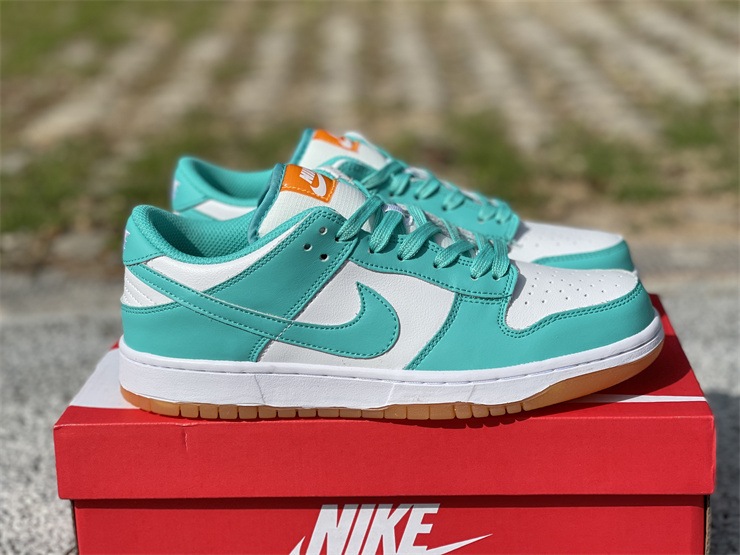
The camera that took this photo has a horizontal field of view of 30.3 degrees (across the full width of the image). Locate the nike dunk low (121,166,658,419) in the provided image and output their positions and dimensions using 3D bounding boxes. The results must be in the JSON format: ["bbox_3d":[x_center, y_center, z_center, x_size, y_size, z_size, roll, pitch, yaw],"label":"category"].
[{"bbox_3d":[0.010,-0.002,0.744,0.297,0.130,0.107,-1,16,4],"label":"nike dunk low"}]

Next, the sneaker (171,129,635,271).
[{"bbox_3d":[0.017,-0.033,0.852,0.296,0.130,0.107,0,16,9],"label":"sneaker"}]

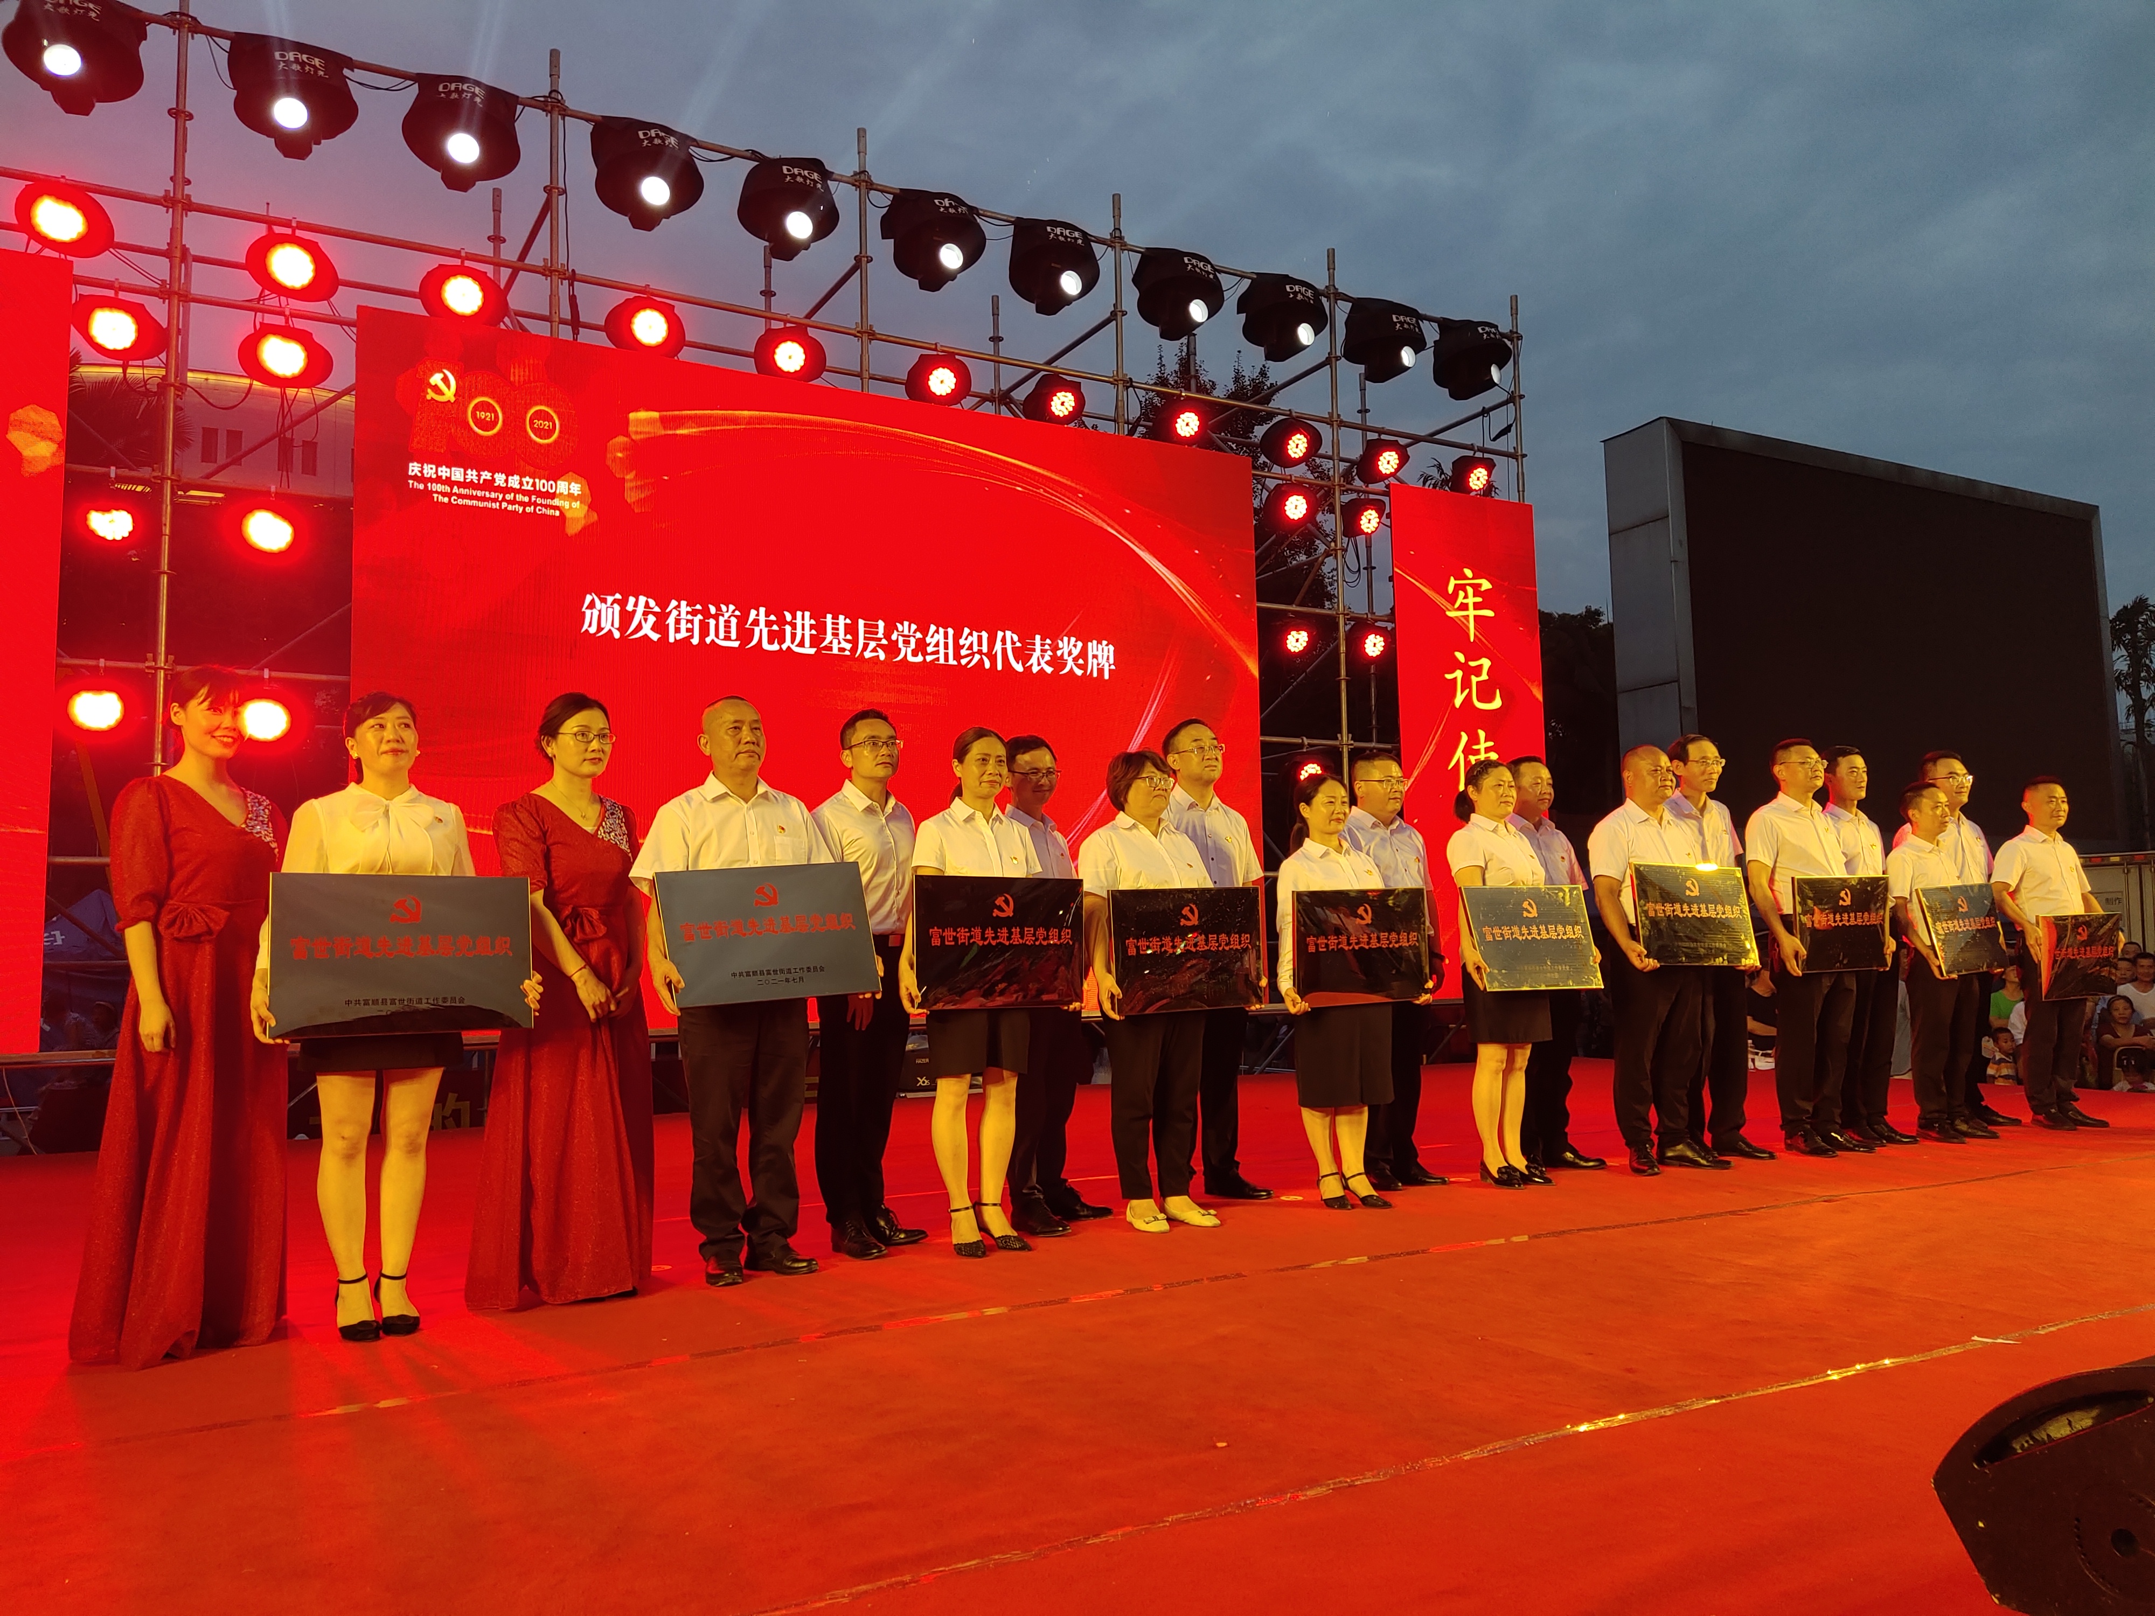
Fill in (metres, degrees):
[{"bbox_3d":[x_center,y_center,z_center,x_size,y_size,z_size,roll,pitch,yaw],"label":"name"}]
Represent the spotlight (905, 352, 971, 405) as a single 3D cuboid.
[{"bbox_3d":[-0.926,-2.840,10.315,0.430,0.310,0.270,2,-6,-28],"label":"spotlight"}]

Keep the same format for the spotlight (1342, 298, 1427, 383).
[{"bbox_3d":[2.424,-3.699,12.278,0.560,0.560,0.450,2,-6,-27],"label":"spotlight"}]

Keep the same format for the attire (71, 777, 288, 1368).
[{"bbox_3d":[-2.238,0.632,3.896,0.420,1.390,0.450,-5,-7,39],"label":"attire"}]

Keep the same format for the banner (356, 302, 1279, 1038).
[{"bbox_3d":[-1.337,-0.664,9.921,5.998,4.013,0.120,2,-5,-29],"label":"banner"}]

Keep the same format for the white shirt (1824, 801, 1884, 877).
[{"bbox_3d":[3.431,0.238,6.978,0.480,0.580,0.280,2,-6,-29],"label":"white shirt"}]

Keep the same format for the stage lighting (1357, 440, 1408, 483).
[{"bbox_3d":[2.376,-2.697,12.133,0.430,0.310,0.270,2,-6,-28],"label":"stage lighting"}]

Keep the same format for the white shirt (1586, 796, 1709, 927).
[{"bbox_3d":[2.373,0.221,6.480,0.450,0.530,0.300,2,-5,-25],"label":"white shirt"}]

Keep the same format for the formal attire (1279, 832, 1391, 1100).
[{"bbox_3d":[0.939,0.603,5.741,0.430,0.990,0.300,2,-6,-29],"label":"formal attire"}]

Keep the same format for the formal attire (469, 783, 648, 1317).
[{"bbox_3d":[-1.444,0.642,4.342,0.510,1.370,0.430,3,-6,-35],"label":"formal attire"}]

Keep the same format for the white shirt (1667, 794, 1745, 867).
[{"bbox_3d":[2.639,0.223,6.603,0.460,0.550,0.270,1,-6,-22],"label":"white shirt"}]

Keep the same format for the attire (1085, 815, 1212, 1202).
[{"bbox_3d":[0.268,0.686,5.479,0.480,1.348,0.330,2,-6,-29],"label":"attire"}]

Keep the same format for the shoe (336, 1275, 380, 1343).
[{"bbox_3d":[-1.801,1.249,3.904,0.090,0.135,0.220,2,-6,-32],"label":"shoe"}]

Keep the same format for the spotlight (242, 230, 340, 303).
[{"bbox_3d":[-4.317,-2.980,8.554,0.460,0.350,0.290,2,-5,-29],"label":"spotlight"}]

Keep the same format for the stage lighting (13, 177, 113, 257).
[{"bbox_3d":[-5.248,-3.056,8.070,0.410,0.320,0.360,2,-6,-29],"label":"stage lighting"}]

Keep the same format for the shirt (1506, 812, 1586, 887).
[{"bbox_3d":[1.926,0.276,6.620,0.450,0.530,0.270,1,-5,-20],"label":"shirt"}]

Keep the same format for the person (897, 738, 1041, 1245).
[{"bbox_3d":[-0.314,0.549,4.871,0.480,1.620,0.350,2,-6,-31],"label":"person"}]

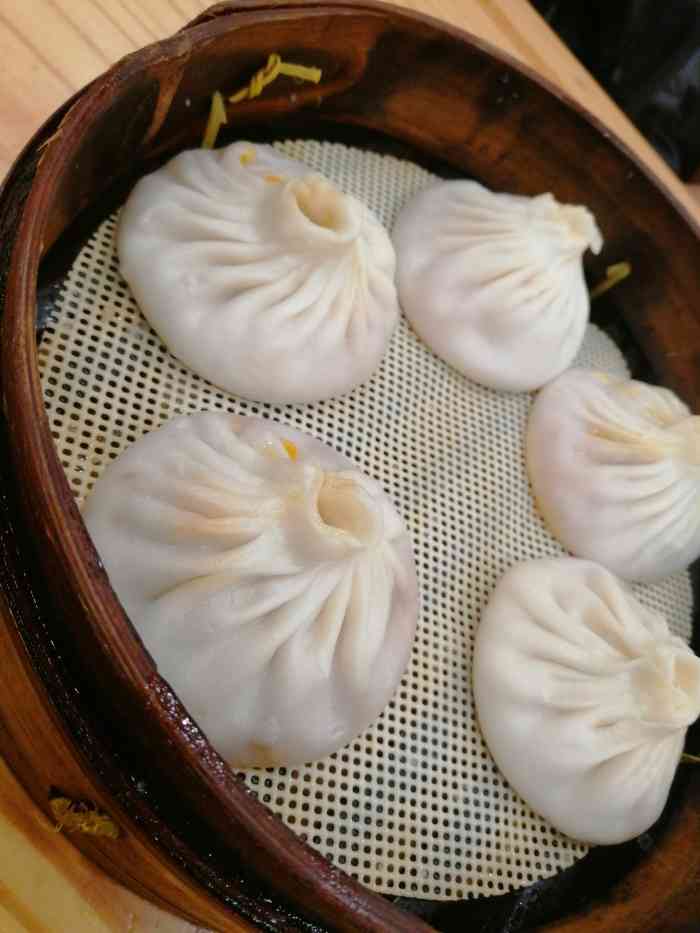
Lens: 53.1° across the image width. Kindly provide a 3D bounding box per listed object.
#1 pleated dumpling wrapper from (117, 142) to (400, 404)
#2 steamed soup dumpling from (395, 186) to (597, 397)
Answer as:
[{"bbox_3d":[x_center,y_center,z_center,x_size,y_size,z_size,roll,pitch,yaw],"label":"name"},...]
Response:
[{"bbox_3d":[-0.014,-0.045,0.149,0.063,0.030,0.063,-33,90,-38],"label":"pleated dumpling wrapper"},{"bbox_3d":[0.044,-0.052,0.185,0.062,0.036,0.062,-33,90,-38],"label":"steamed soup dumpling"}]

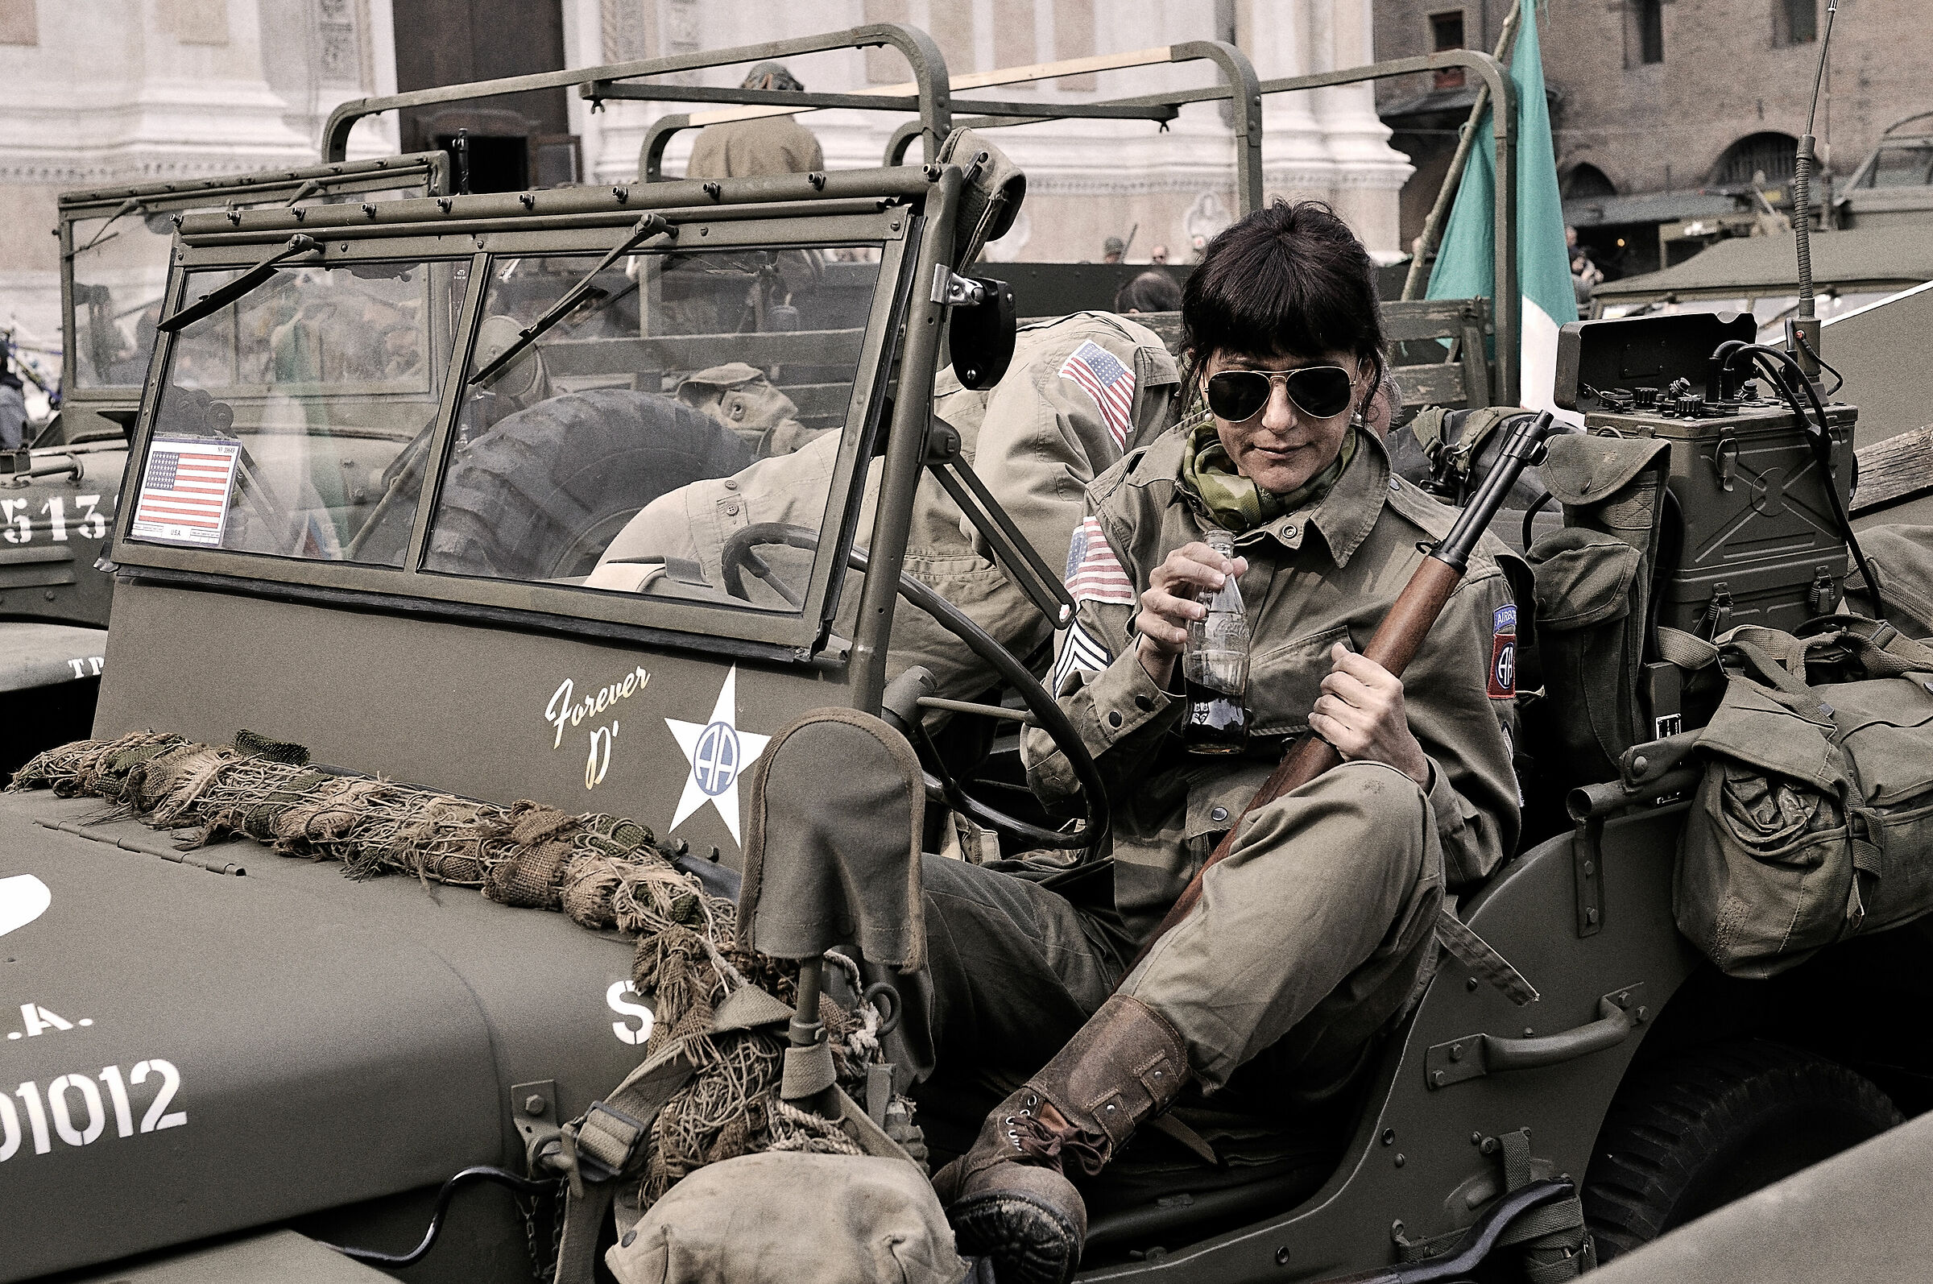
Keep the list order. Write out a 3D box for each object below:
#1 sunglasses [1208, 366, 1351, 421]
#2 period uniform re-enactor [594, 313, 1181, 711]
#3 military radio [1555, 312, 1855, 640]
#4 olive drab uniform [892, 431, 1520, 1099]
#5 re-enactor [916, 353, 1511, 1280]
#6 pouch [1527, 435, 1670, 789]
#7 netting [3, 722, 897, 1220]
[{"bbox_3d":[0.310,-0.260,2.814,0.142,0.052,0.135,-1,23,13],"label":"sunglasses"},{"bbox_3d":[0.062,0.288,4.048,1.120,1.460,0.580,-2,8,5],"label":"period uniform re-enactor"},{"bbox_3d":[0.923,-0.161,3.615,0.290,0.480,0.200,-8,16,-29],"label":"military radio"},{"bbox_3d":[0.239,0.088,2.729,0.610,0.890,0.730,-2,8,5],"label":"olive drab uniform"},{"bbox_3d":[0.238,0.071,2.706,0.620,0.940,0.750,-2,8,5],"label":"re-enactor"},{"bbox_3d":[0.727,-0.034,3.330,0.160,0.410,0.110,3,10,35],"label":"pouch"},{"bbox_3d":[-0.552,0.260,2.681,0.260,0.300,1.240,-10,11,-44],"label":"netting"}]

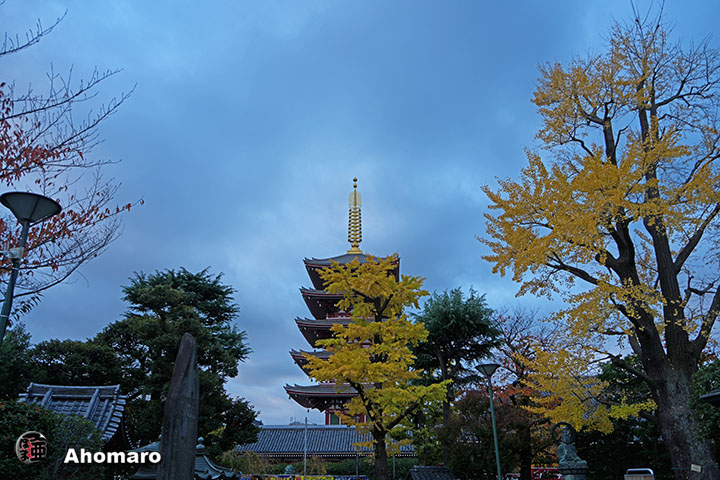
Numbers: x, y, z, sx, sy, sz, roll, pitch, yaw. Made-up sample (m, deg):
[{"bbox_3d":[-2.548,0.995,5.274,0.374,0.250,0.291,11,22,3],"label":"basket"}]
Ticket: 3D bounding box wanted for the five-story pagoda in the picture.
[{"bbox_3d":[-0.758,11.057,96.306,19.000,48.700,19.000,-2,-23,4],"label":"five-story pagoda"}]

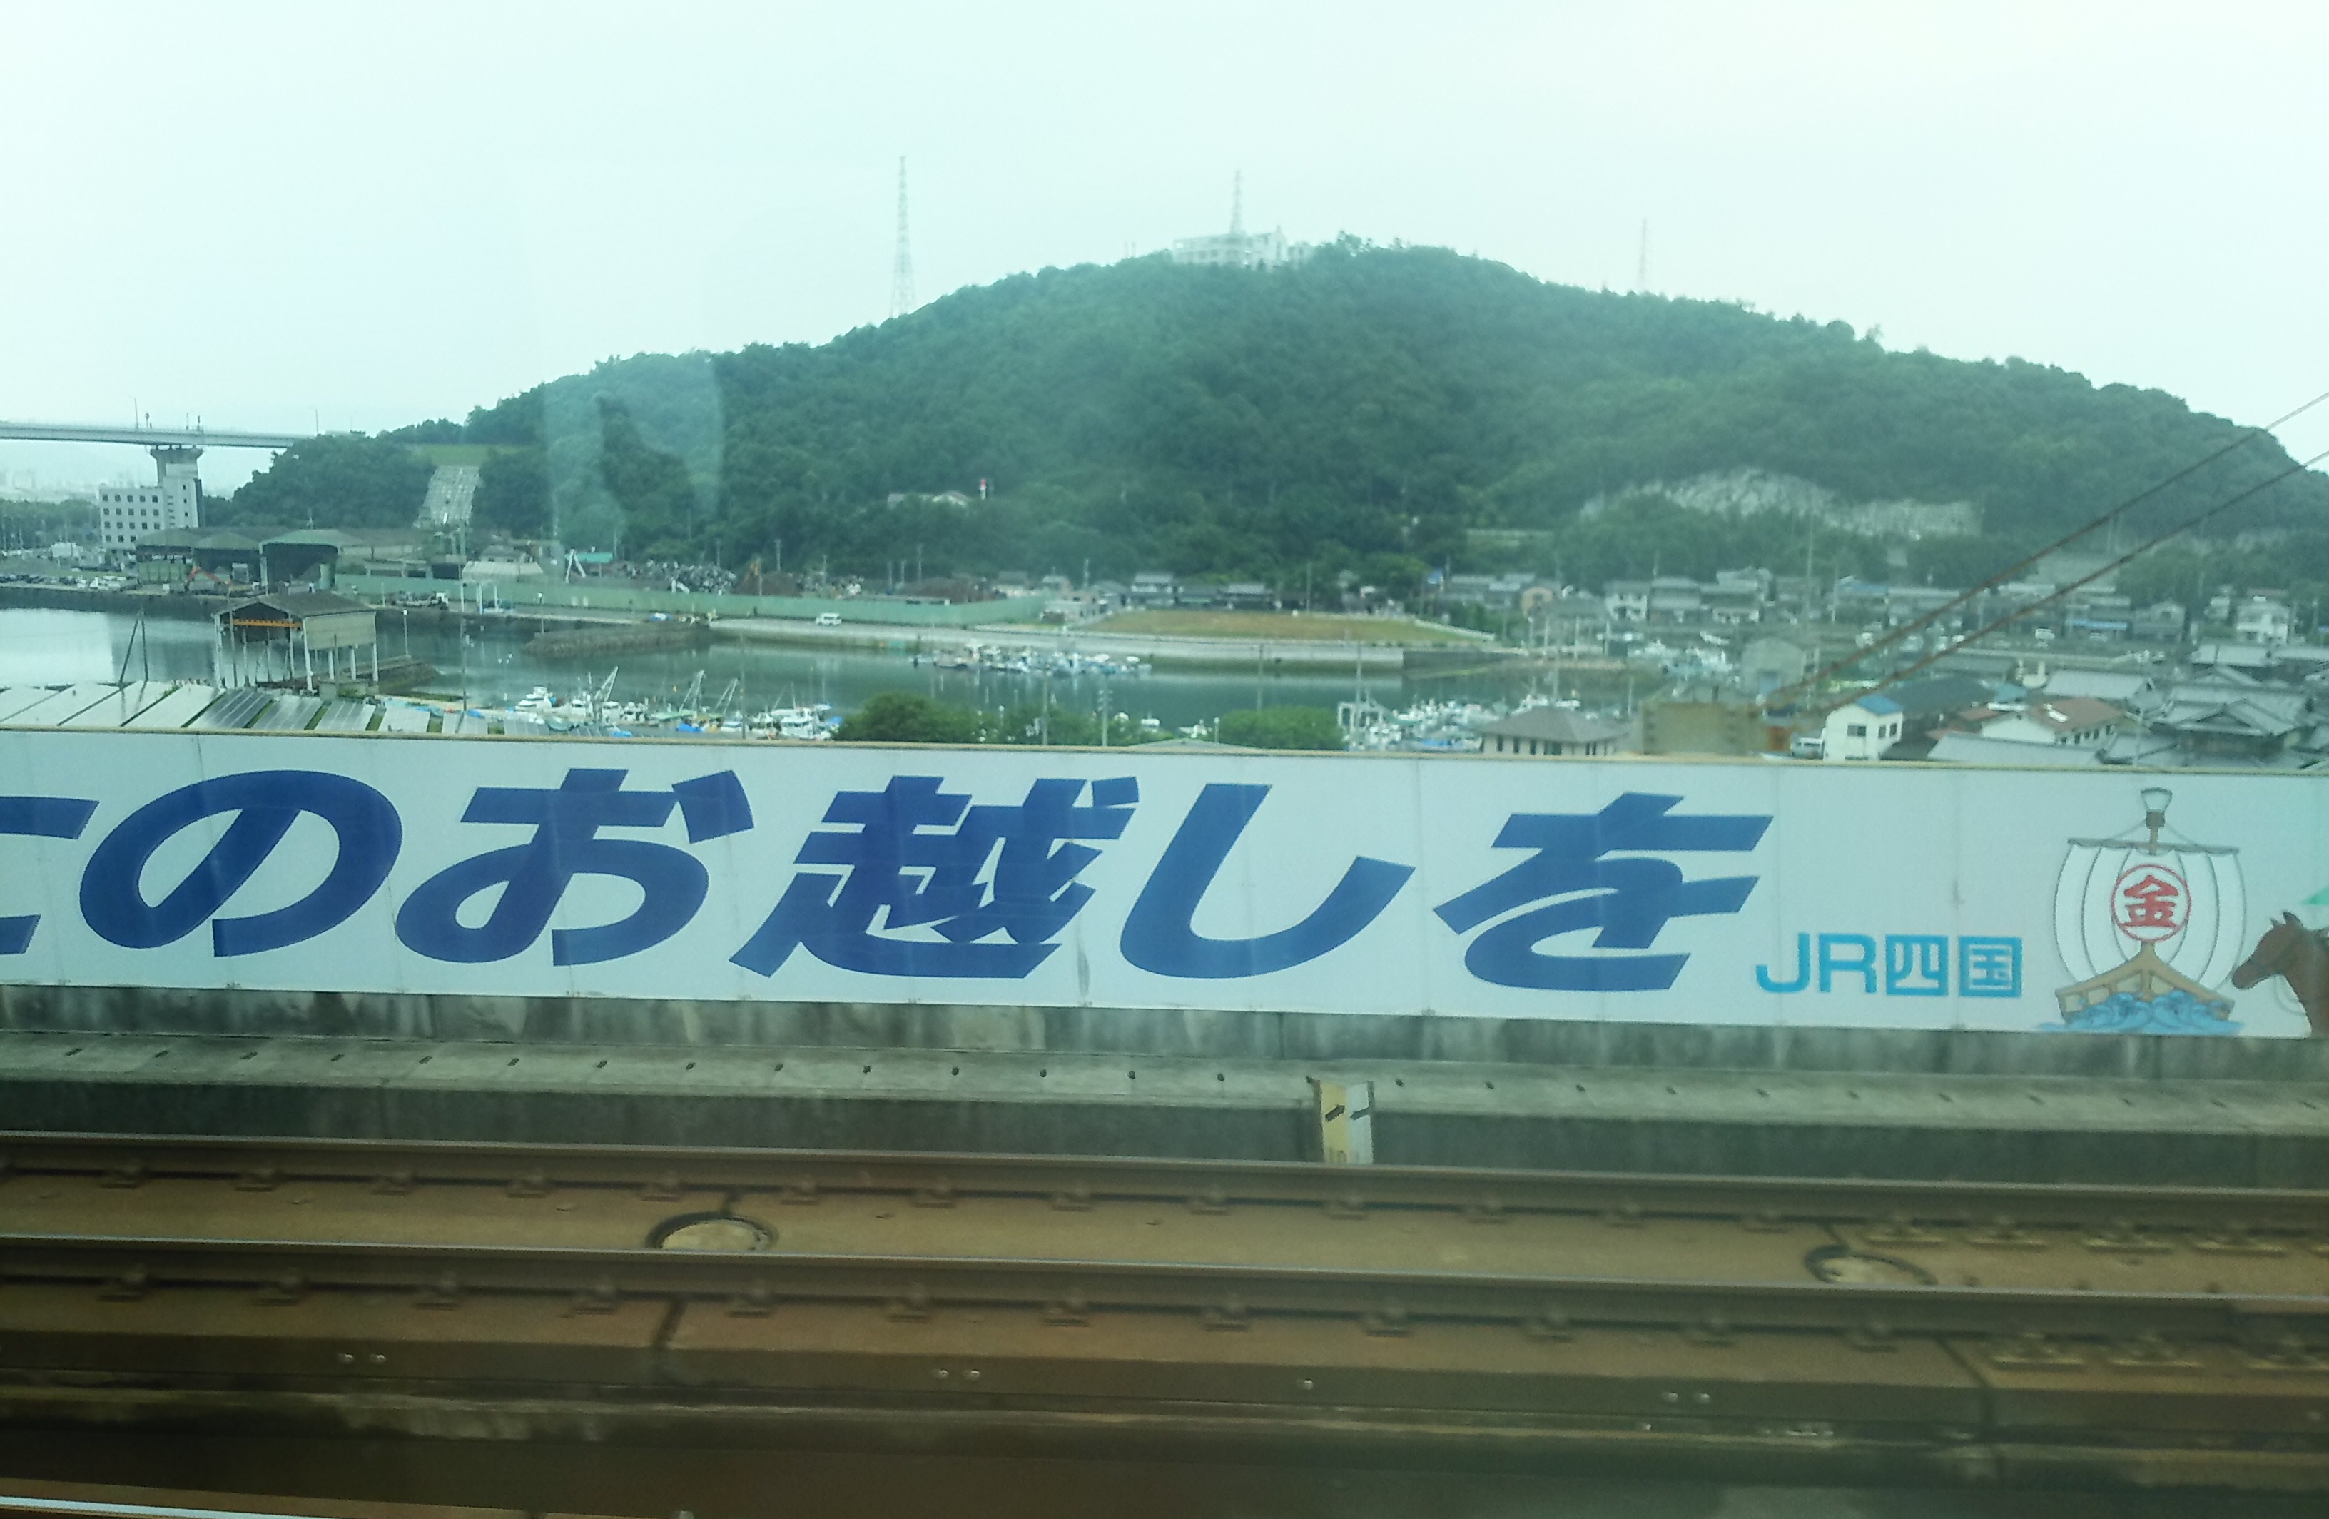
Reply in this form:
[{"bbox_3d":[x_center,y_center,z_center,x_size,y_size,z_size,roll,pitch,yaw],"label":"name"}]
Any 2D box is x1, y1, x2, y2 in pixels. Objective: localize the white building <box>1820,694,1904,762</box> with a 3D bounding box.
[{"bbox_3d":[62.152,-1.797,155.000,4.600,7.200,5.500,9,12,42],"label":"white building"}]

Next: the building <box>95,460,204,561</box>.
[{"bbox_3d":[-270.226,-65.266,466.000,22.500,26.000,12.000,-2,9,-17],"label":"building"}]

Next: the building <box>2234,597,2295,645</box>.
[{"bbox_3d":[185.962,-23.099,296.000,7.000,8.000,6.500,4,9,19],"label":"building"}]

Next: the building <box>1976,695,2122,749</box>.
[{"bbox_3d":[79.103,-1.398,156.000,7.200,6.600,15.500,9,12,43],"label":"building"}]

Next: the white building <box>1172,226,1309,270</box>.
[{"bbox_3d":[30.144,-201.316,690.000,51.000,16.000,17.000,4,9,20],"label":"white building"}]

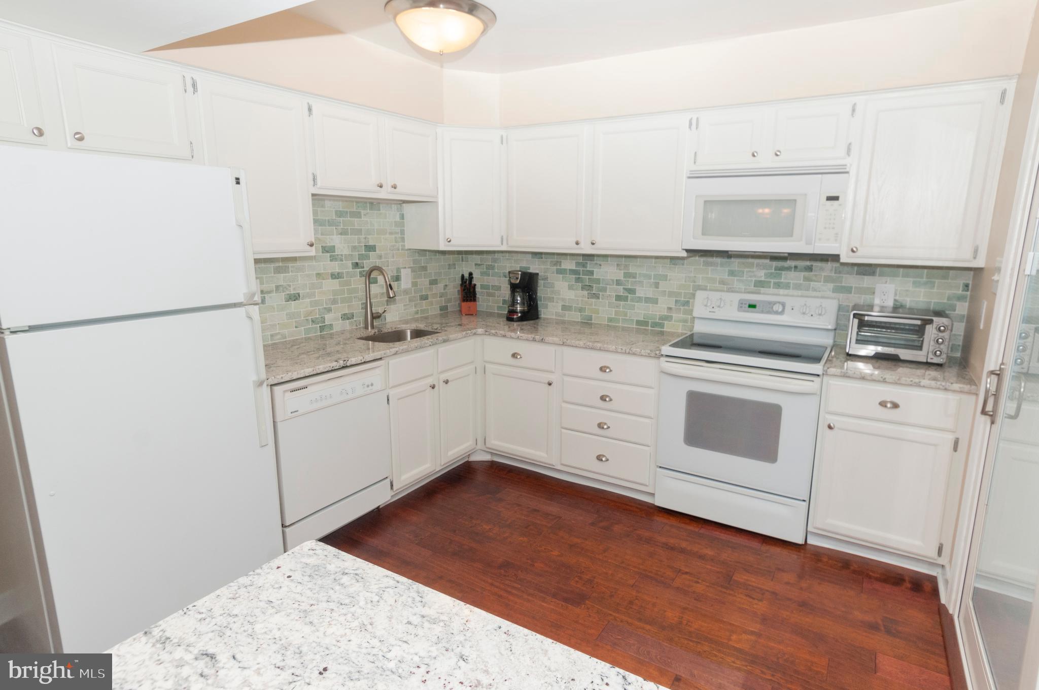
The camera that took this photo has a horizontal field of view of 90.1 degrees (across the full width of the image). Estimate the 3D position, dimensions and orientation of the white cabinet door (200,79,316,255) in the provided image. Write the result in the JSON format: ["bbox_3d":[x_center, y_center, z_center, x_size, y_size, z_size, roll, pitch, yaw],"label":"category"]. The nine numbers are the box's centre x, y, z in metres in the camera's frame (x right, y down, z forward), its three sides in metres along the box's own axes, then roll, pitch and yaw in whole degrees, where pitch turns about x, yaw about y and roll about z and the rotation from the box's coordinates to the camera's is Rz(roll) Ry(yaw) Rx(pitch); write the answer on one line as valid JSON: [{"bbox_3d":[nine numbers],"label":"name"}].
[{"bbox_3d":[-1.181,-0.787,2.380,0.022,0.700,0.485,8,14,31],"label":"white cabinet door"}]

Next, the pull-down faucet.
[{"bbox_3d":[-0.848,-0.300,3.250,0.249,0.403,0.117,9,15,34],"label":"pull-down faucet"}]

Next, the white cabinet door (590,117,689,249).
[{"bbox_3d":[0.677,-0.904,2.991,0.541,0.729,0.025,7,14,29],"label":"white cabinet door"}]

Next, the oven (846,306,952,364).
[{"bbox_3d":[1.902,-0.049,2.613,0.395,0.220,0.290,9,14,35],"label":"oven"}]

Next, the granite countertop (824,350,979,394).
[{"bbox_3d":[1.802,0.106,2.503,0.540,0.038,0.635,7,13,30],"label":"granite countertop"}]

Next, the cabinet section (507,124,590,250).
[{"bbox_3d":[0.164,-0.978,3.290,0.550,0.723,0.025,7,13,30],"label":"cabinet section"}]

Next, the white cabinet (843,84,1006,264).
[{"bbox_3d":[1.906,-0.786,2.488,0.543,0.766,0.325,7,14,29],"label":"white cabinet"}]

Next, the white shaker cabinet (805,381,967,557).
[{"bbox_3d":[1.802,0.518,2.595,0.535,0.800,0.610,7,13,30],"label":"white shaker cabinet"}]

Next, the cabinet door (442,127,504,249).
[{"bbox_3d":[-0.310,-1.030,3.455,0.380,0.725,0.022,-2,12,-13],"label":"cabinet door"}]

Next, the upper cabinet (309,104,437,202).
[{"bbox_3d":[-0.902,-1.084,3.023,0.325,0.455,0.908,9,15,34],"label":"upper cabinet"}]

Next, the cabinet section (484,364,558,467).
[{"bbox_3d":[0.003,0.435,3.298,0.519,0.583,0.025,7,13,30],"label":"cabinet section"}]

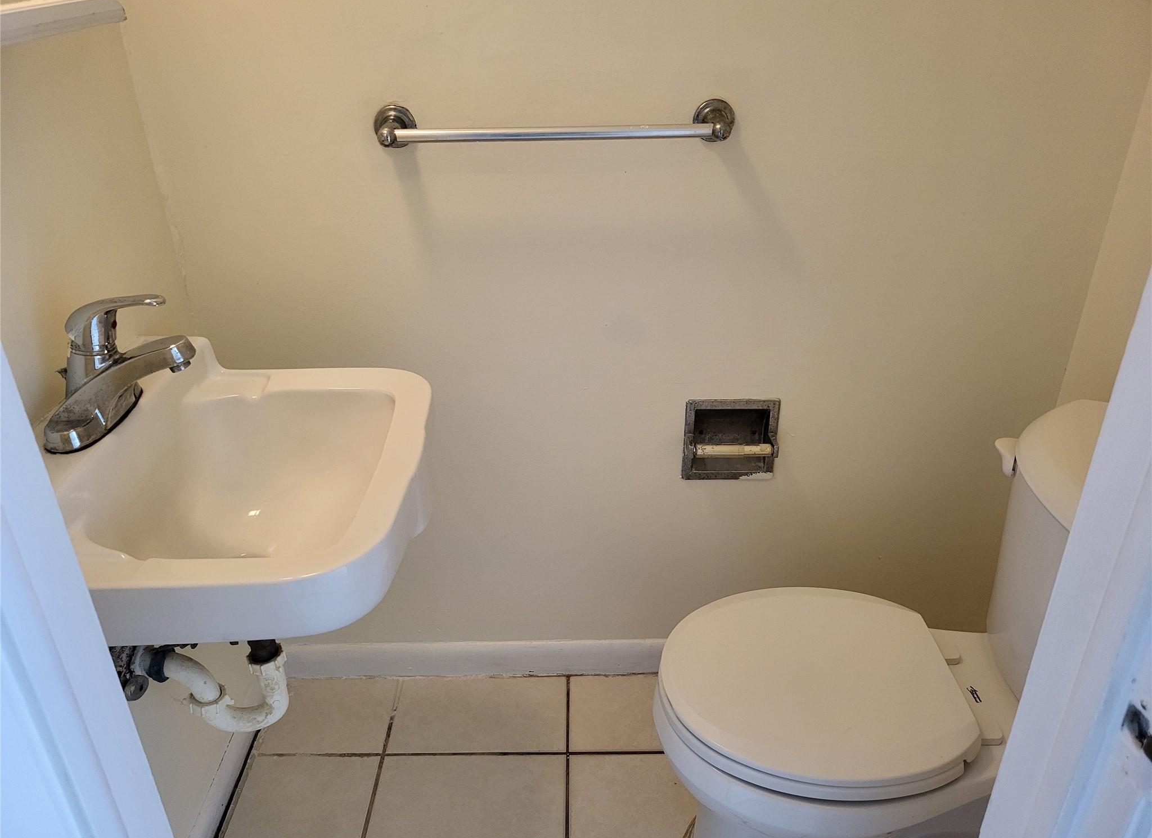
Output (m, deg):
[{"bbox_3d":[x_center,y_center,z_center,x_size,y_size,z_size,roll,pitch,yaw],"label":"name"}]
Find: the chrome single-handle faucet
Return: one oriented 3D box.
[{"bbox_3d":[-0.513,-0.066,0.984,0.165,0.153,0.162,-1,29,0],"label":"chrome single-handle faucet"}]

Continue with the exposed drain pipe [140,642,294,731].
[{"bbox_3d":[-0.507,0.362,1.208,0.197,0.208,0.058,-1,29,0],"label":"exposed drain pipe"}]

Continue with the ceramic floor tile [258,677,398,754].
[{"bbox_3d":[-0.475,0.574,1.671,0.232,0.009,0.187,-1,29,0],"label":"ceramic floor tile"}]

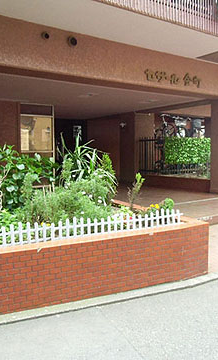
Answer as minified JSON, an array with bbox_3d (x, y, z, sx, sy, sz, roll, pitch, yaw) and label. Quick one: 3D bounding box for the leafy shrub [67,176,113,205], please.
[{"bbox_3d":[-0.253,0.157,4.550,0.600,0.440,0.550,-3,5,-33],"label":"leafy shrub"}]

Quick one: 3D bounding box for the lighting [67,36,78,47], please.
[{"bbox_3d":[-0.577,-2.209,5.340,0.150,0.150,0.120,-3,5,-33],"label":"lighting"}]

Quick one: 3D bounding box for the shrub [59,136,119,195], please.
[{"bbox_3d":[-0.311,-0.220,5.050,0.850,0.950,0.800,-3,5,-33],"label":"shrub"}]

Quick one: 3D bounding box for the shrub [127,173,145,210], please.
[{"bbox_3d":[0.372,0.149,4.500,0.240,0.540,0.240,-3,5,-33],"label":"shrub"}]

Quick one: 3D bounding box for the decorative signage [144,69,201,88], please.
[{"bbox_3d":[1.321,-2.009,6.643,1.560,0.250,0.050,-3,5,-33],"label":"decorative signage"}]

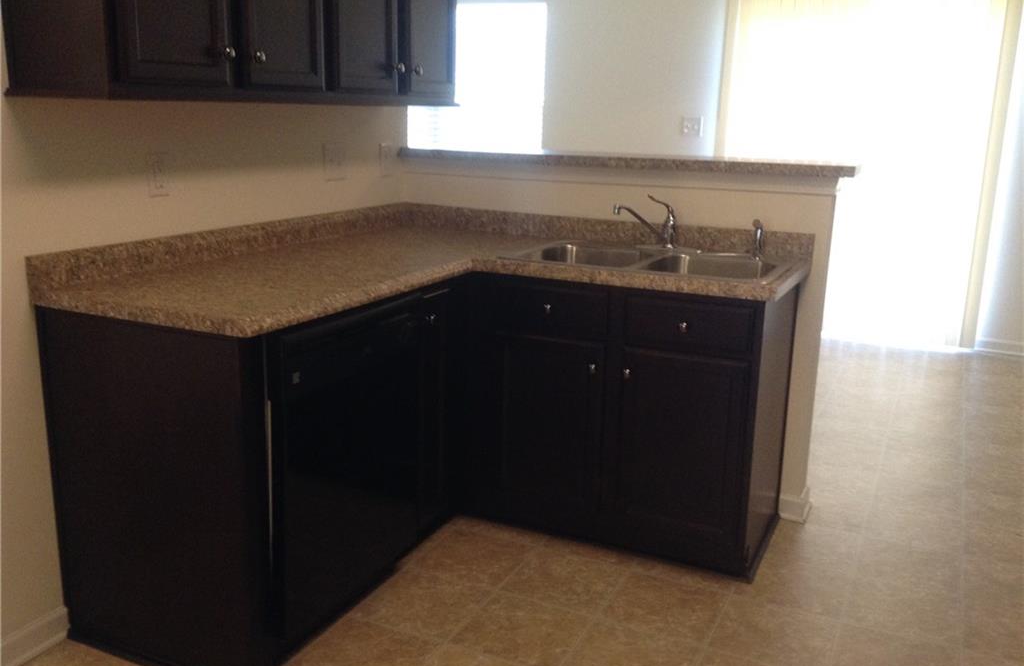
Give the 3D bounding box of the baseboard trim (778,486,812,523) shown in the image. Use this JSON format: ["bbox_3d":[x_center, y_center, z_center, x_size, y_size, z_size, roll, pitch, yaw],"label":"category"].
[{"bbox_3d":[1.010,0.586,3.440,0.097,0.087,0.169,7,14,24],"label":"baseboard trim"}]

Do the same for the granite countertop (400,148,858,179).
[{"bbox_3d":[0.394,-0.625,3.536,1.686,0.038,0.337,7,14,24],"label":"granite countertop"}]

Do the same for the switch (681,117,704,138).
[{"bbox_3d":[1.177,-1.344,6.359,0.142,0.118,0.012,7,14,24],"label":"switch"}]

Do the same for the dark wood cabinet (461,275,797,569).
[{"bbox_3d":[0.405,0.220,3.230,0.913,0.868,0.620,7,14,24],"label":"dark wood cabinet"}]

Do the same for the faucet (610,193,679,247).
[{"bbox_3d":[0.461,-0.370,3.279,0.238,0.179,0.084,-4,14,-23],"label":"faucet"}]

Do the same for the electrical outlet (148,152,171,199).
[{"bbox_3d":[-0.954,-0.428,2.639,0.010,0.118,0.075,7,14,24],"label":"electrical outlet"}]

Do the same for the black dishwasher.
[{"bbox_3d":[-0.667,0.307,2.670,0.610,0.818,0.628,7,14,24],"label":"black dishwasher"}]

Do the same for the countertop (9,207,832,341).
[{"bbox_3d":[-0.080,-0.198,2.757,1.552,0.130,1.706,7,14,24],"label":"countertop"}]

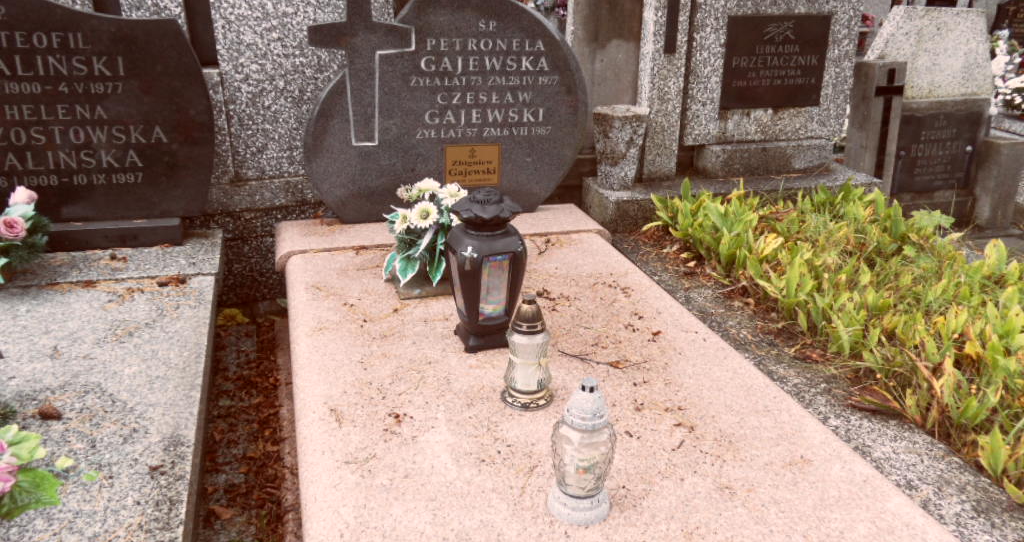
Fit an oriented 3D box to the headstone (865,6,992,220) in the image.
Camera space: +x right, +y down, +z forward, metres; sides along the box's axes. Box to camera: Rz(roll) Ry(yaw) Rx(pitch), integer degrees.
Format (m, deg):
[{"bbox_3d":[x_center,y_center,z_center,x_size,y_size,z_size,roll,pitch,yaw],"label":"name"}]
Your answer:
[{"bbox_3d":[1.991,-0.759,3.378,0.620,0.979,0.220,-5,22,-15],"label":"headstone"}]

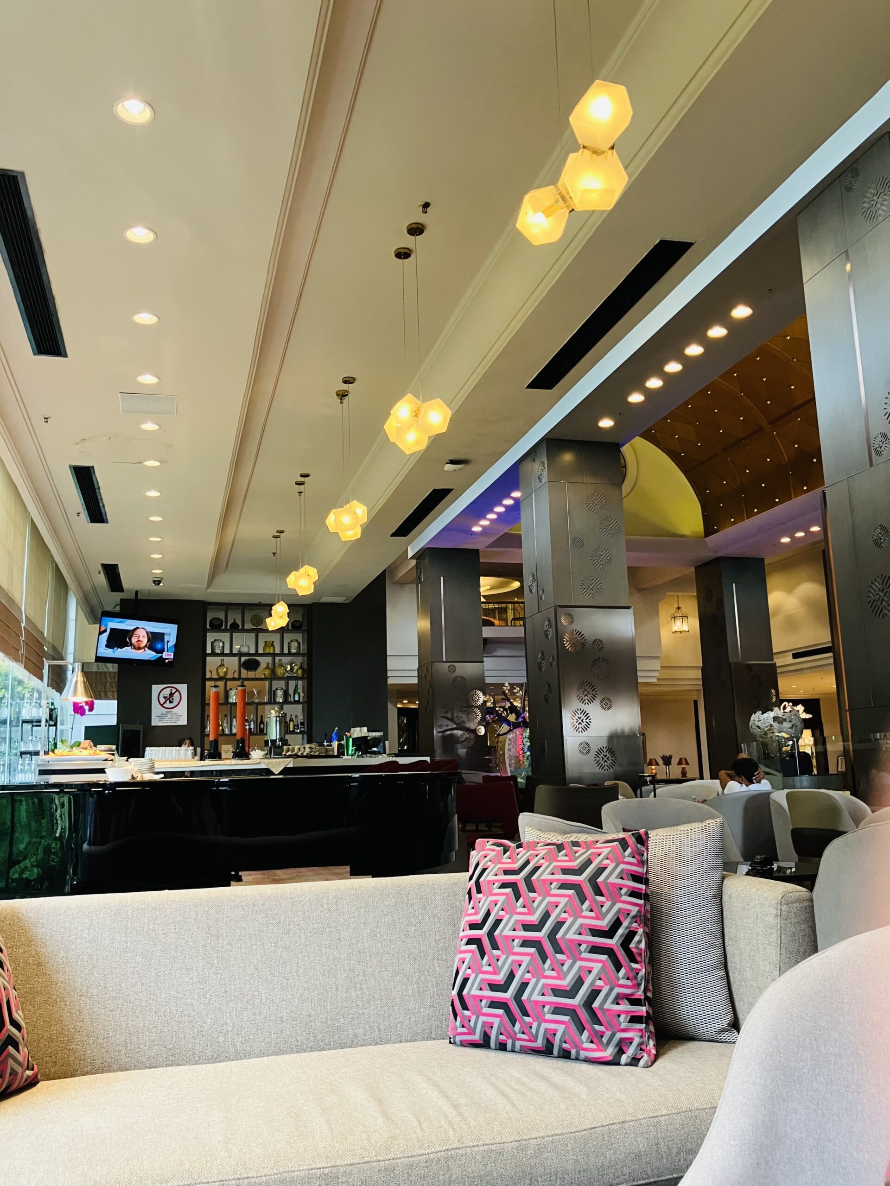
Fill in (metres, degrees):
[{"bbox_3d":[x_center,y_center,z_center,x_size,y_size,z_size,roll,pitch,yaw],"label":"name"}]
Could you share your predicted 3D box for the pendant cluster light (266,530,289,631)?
[{"bbox_3d":[-2.376,-0.175,13.678,0.380,1.391,0.450,1,-11,-16],"label":"pendant cluster light"}]

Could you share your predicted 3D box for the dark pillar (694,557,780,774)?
[{"bbox_3d":[4.317,1.494,13.943,0.790,3.946,0.760,1,-11,-16],"label":"dark pillar"}]

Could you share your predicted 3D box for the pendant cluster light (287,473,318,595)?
[{"bbox_3d":[-1.650,-0.671,11.131,0.390,1.395,0.450,1,-11,-16],"label":"pendant cluster light"}]

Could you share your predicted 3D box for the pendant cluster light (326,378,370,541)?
[{"bbox_3d":[-0.870,-1.173,8.484,0.390,1.426,0.450,1,-11,-16],"label":"pendant cluster light"}]

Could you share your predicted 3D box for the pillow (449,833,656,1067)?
[{"bbox_3d":[0.234,0.768,2.123,0.465,0.465,0.150,-12,-33,33],"label":"pillow"}]

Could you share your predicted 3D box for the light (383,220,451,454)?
[{"bbox_3d":[-0.199,-1.613,6.139,0.430,1.460,0.450,1,-11,-16],"label":"light"}]

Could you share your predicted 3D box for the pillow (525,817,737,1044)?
[{"bbox_3d":[0.412,0.774,2.225,0.480,0.480,0.150,-8,-29,21],"label":"pillow"}]

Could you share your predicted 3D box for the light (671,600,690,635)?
[{"bbox_3d":[4.179,0.453,17.037,0.330,0.600,0.330,1,-11,-16],"label":"light"}]

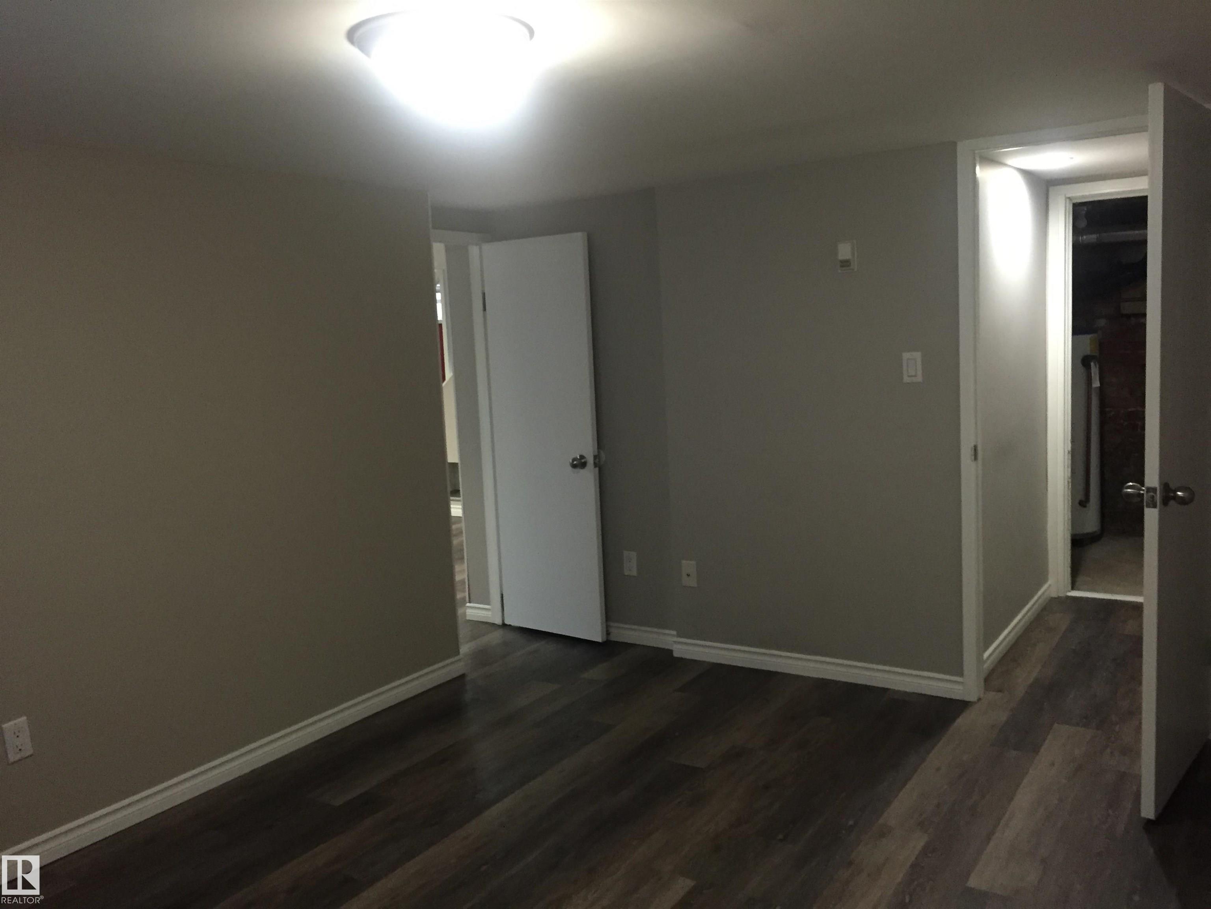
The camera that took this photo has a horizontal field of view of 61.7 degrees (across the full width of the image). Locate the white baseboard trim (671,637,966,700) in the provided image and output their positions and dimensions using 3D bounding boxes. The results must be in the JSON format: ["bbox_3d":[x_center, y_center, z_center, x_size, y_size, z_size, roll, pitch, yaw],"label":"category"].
[{"bbox_3d":[0.850,0.888,4.269,1.287,0.090,0.016,2,8,34],"label":"white baseboard trim"}]

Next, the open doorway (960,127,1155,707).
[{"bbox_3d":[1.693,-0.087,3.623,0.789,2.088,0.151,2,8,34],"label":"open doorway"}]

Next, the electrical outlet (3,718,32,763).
[{"bbox_3d":[-1.696,0.825,2.927,0.008,0.114,0.065,2,8,34],"label":"electrical outlet"}]

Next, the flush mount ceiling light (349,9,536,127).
[{"bbox_3d":[-0.336,-0.794,2.096,0.382,0.140,0.382,-3,7,0],"label":"flush mount ceiling light"}]

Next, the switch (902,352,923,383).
[{"bbox_3d":[1.171,-0.331,3.868,0.072,0.114,0.010,2,8,34],"label":"switch"}]

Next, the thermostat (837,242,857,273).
[{"bbox_3d":[0.938,-0.767,3.947,0.071,0.114,0.030,2,8,34],"label":"thermostat"}]

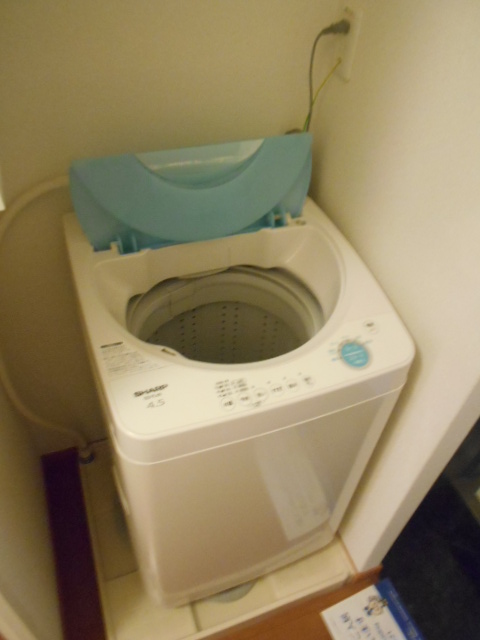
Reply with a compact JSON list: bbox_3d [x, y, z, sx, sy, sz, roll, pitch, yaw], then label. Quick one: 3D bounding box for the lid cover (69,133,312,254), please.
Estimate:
[{"bbox_3d":[-0.079,-0.253,0.950,0.465,0.172,0.050,-13,40,-16],"label":"lid cover"}]

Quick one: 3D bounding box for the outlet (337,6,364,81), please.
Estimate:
[{"bbox_3d":[0.195,-0.514,0.894,0.015,0.117,0.066,-13,46,-16],"label":"outlet"}]

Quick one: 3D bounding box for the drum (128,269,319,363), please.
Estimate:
[{"bbox_3d":[-0.029,0.118,1.073,0.400,0.350,0.400,-13,46,-16],"label":"drum"}]

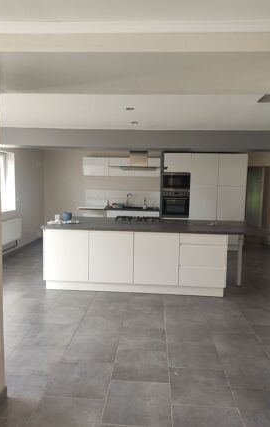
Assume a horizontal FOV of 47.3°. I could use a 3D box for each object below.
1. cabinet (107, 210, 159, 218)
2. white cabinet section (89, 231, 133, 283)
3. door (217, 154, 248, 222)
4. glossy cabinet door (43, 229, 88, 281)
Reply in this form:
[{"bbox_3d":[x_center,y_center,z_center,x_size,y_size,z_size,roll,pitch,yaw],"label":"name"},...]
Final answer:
[{"bbox_3d":[-0.029,0.321,7.413,1.200,0.780,0.600,2,5,4],"label":"cabinet"},{"bbox_3d":[-0.317,0.578,4.059,0.594,0.696,0.022,1,6,4],"label":"white cabinet section"},{"bbox_3d":[2.109,-0.291,6.765,0.597,2.000,0.022,1,5,4],"label":"door"},{"bbox_3d":[-0.915,0.565,4.125,0.597,0.700,0.025,2,5,4],"label":"glossy cabinet door"}]

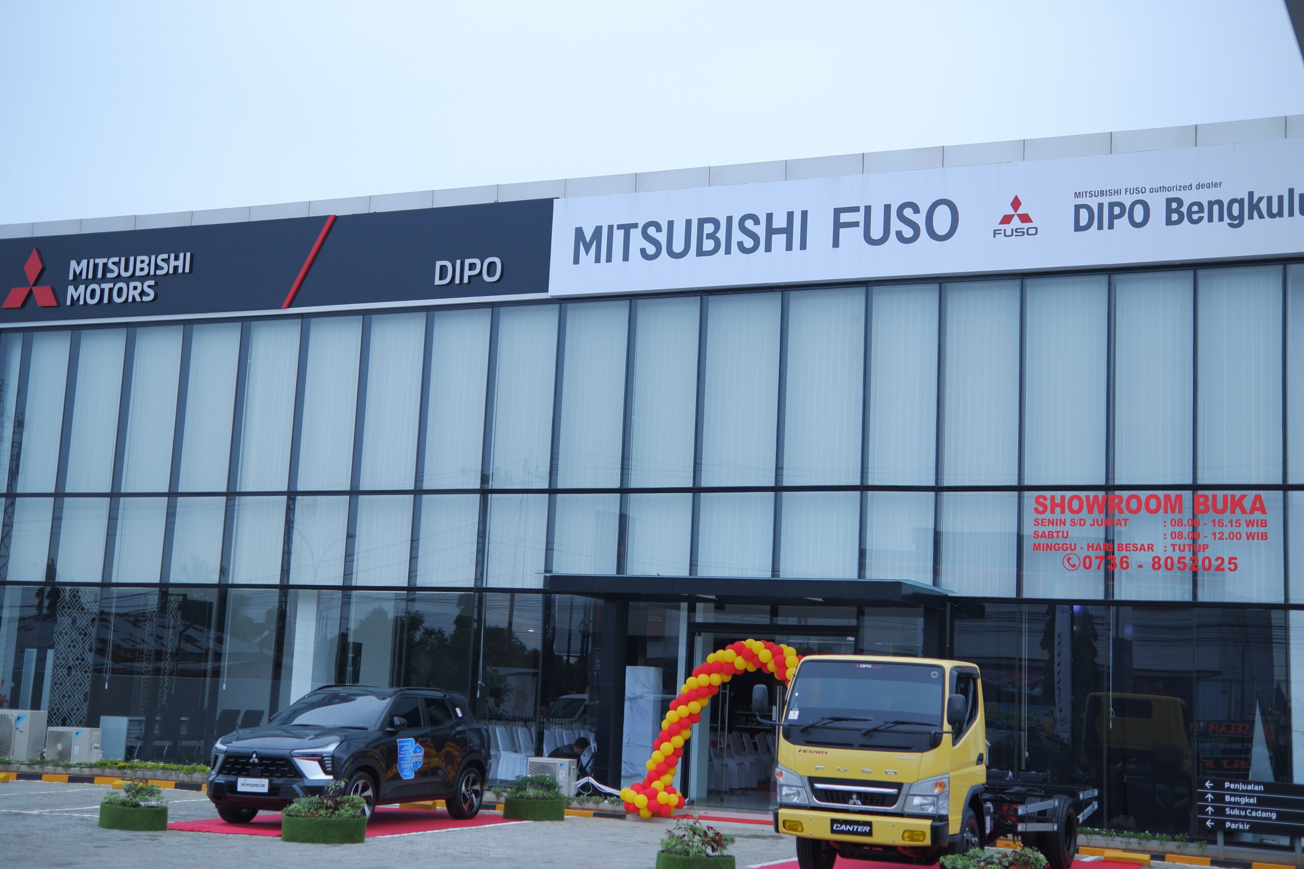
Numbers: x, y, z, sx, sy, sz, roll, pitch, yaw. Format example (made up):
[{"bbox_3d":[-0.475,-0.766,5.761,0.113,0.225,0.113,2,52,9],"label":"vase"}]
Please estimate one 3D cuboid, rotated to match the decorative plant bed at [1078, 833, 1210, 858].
[{"bbox_3d":[6.010,5.101,22.515,1.800,0.340,0.500,-1,-10,23],"label":"decorative plant bed"}]

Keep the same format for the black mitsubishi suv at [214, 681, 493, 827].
[{"bbox_3d":[-3.675,3.980,22.650,1.840,1.660,4.390,-1,-10,23],"label":"black mitsubishi suv"}]

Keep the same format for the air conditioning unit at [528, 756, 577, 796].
[{"bbox_3d":[-1.453,4.997,26.311,0.670,0.560,0.290,-1,-10,23],"label":"air conditioning unit"}]

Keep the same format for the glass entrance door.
[{"bbox_3d":[1.723,4.040,25.810,2.500,2.450,0.140,-1,-10,23],"label":"glass entrance door"}]

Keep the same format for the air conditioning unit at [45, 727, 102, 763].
[{"bbox_3d":[-9.507,5.131,29.730,0.850,0.620,0.320,-1,-10,23],"label":"air conditioning unit"}]

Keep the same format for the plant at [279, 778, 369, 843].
[{"bbox_3d":[-3.432,3.956,19.061,0.870,0.620,0.870,4,-9,-9],"label":"plant"}]

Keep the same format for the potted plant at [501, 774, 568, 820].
[{"bbox_3d":[-1.559,4.792,24.000,0.840,0.590,0.840,3,-9,0],"label":"potted plant"}]

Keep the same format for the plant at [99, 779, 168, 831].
[{"bbox_3d":[-5.876,4.186,20.500,0.750,0.540,0.750,-1,-10,23],"label":"plant"}]

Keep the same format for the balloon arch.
[{"bbox_3d":[1.380,4.076,24.791,3.800,2.450,0.600,-1,-10,23],"label":"balloon arch"}]

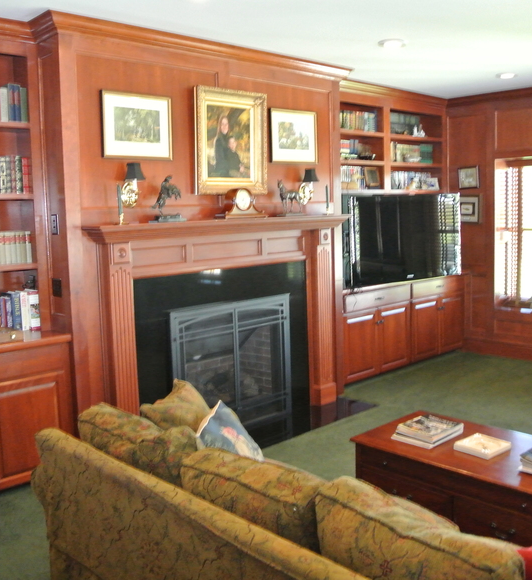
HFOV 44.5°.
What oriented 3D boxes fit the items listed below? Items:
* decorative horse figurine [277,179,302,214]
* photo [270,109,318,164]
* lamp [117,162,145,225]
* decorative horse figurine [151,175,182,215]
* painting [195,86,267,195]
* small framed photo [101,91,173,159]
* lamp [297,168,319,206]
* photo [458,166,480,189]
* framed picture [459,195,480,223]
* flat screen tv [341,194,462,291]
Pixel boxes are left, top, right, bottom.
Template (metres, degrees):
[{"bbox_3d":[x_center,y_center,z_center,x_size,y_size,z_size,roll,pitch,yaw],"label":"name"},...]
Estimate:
[{"bbox_3d":[0.182,-0.696,4.950,0.225,0.265,0.085,-8,10,-42],"label":"decorative horse figurine"},{"bbox_3d":[0.220,-1.187,5.064,0.498,0.407,0.030,-8,10,-42],"label":"photo"},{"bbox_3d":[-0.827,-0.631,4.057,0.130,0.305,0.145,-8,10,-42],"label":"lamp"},{"bbox_3d":[-0.644,-0.593,4.186,0.215,0.290,0.105,-8,10,-42],"label":"decorative horse figurine"},{"bbox_3d":[-0.239,-1.045,4.637,0.634,0.731,0.055,-8,10,-42],"label":"painting"},{"bbox_3d":[-0.809,-1.028,4.117,0.503,0.401,0.030,-8,10,-42],"label":"small framed photo"},{"bbox_3d":[0.338,-0.810,5.130,0.128,0.280,0.145,-8,10,-42],"label":"lamp"},{"bbox_3d":[2.211,-1.216,7.062,0.025,0.231,0.233,-8,10,-42],"label":"photo"},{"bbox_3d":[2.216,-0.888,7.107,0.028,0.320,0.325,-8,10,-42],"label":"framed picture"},{"bbox_3d":[1.316,-0.478,6.081,1.361,0.800,0.070,-6,8,-30],"label":"flat screen tv"}]

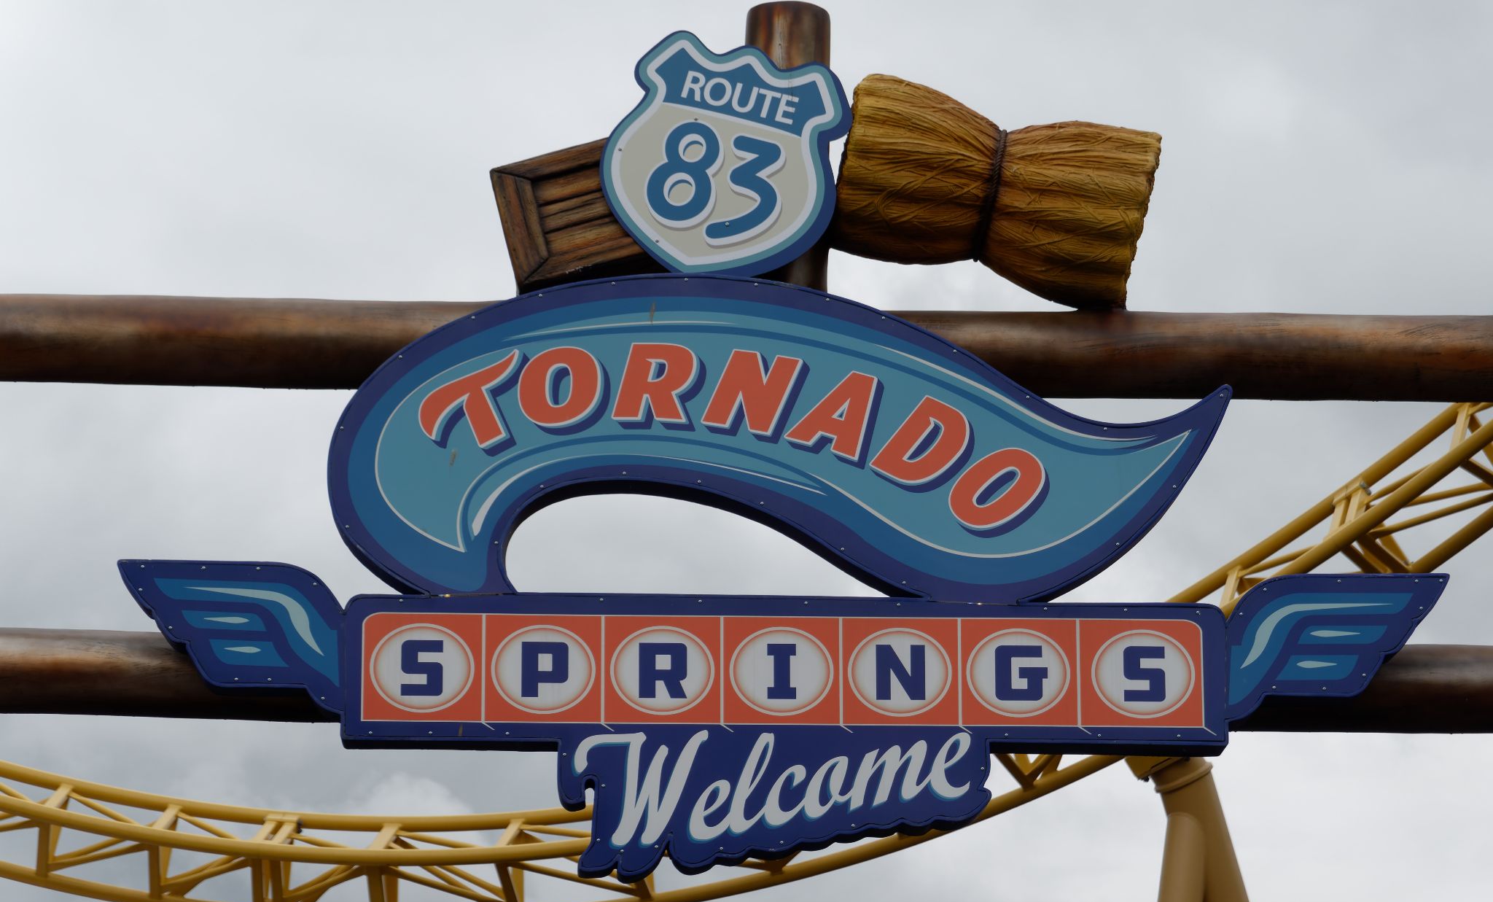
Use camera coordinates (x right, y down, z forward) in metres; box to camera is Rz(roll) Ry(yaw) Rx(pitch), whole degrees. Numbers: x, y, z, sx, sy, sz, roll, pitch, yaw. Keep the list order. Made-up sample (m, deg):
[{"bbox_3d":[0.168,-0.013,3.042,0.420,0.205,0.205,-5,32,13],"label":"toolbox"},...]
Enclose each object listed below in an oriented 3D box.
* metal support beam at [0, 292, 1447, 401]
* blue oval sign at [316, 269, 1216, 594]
[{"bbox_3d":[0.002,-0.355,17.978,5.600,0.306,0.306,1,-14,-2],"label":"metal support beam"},{"bbox_3d":[0.117,-0.025,17.614,3.072,1.136,0.200,1,-14,-2],"label":"blue oval sign"}]

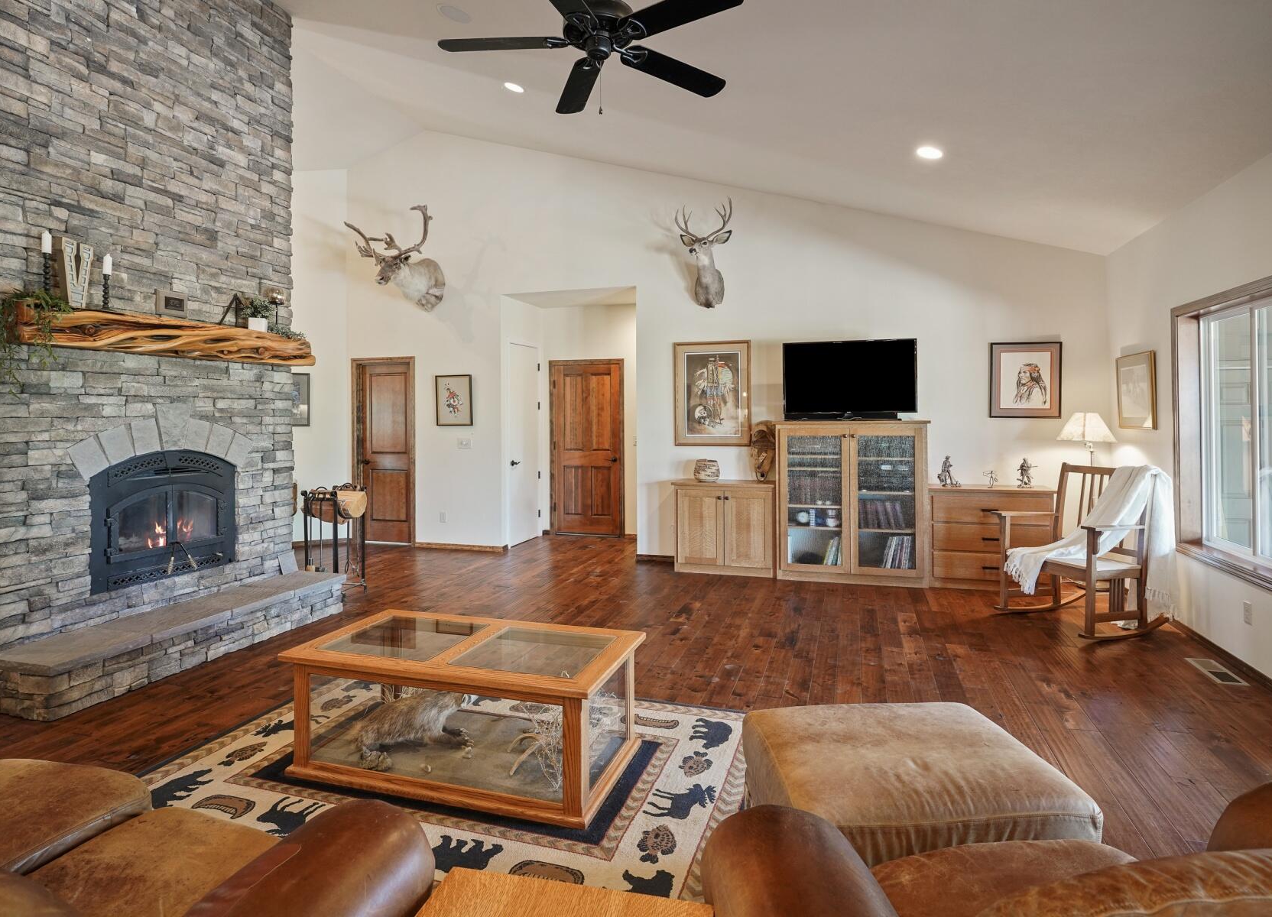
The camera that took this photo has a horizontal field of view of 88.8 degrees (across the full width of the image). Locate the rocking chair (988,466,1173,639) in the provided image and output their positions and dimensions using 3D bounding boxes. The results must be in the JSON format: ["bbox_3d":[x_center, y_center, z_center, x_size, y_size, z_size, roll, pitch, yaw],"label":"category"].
[{"bbox_3d":[3.029,0.586,4.447,0.720,1.060,0.650,-1,2,-15],"label":"rocking chair"}]

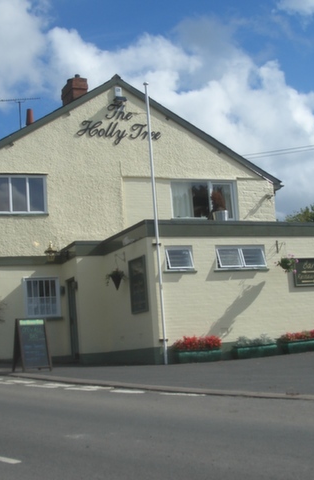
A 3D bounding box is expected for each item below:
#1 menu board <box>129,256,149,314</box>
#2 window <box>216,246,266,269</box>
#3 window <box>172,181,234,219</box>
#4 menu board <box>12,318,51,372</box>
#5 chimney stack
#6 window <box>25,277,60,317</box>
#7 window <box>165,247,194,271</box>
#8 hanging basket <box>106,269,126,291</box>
[{"bbox_3d":[-0.391,0.986,16.325,0.060,1.190,0.860,0,-10,-25],"label":"menu board"},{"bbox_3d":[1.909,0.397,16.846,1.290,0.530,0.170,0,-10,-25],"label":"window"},{"bbox_3d":[1.401,-1.111,21.734,2.130,1.120,0.120,0,-9,-24],"label":"window"},{"bbox_3d":[-2.595,2.185,15.700,0.610,1.080,0.550,2,-10,-33],"label":"menu board"},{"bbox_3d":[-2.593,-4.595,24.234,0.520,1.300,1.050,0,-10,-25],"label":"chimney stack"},{"bbox_3d":[-2.923,1.469,19.299,0.920,1.040,0.120,0,-9,-24],"label":"window"},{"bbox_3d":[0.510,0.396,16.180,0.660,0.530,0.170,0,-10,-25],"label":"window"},{"bbox_3d":[-0.912,0.874,16.907,0.390,0.490,0.390,-4,-9,-1],"label":"hanging basket"}]

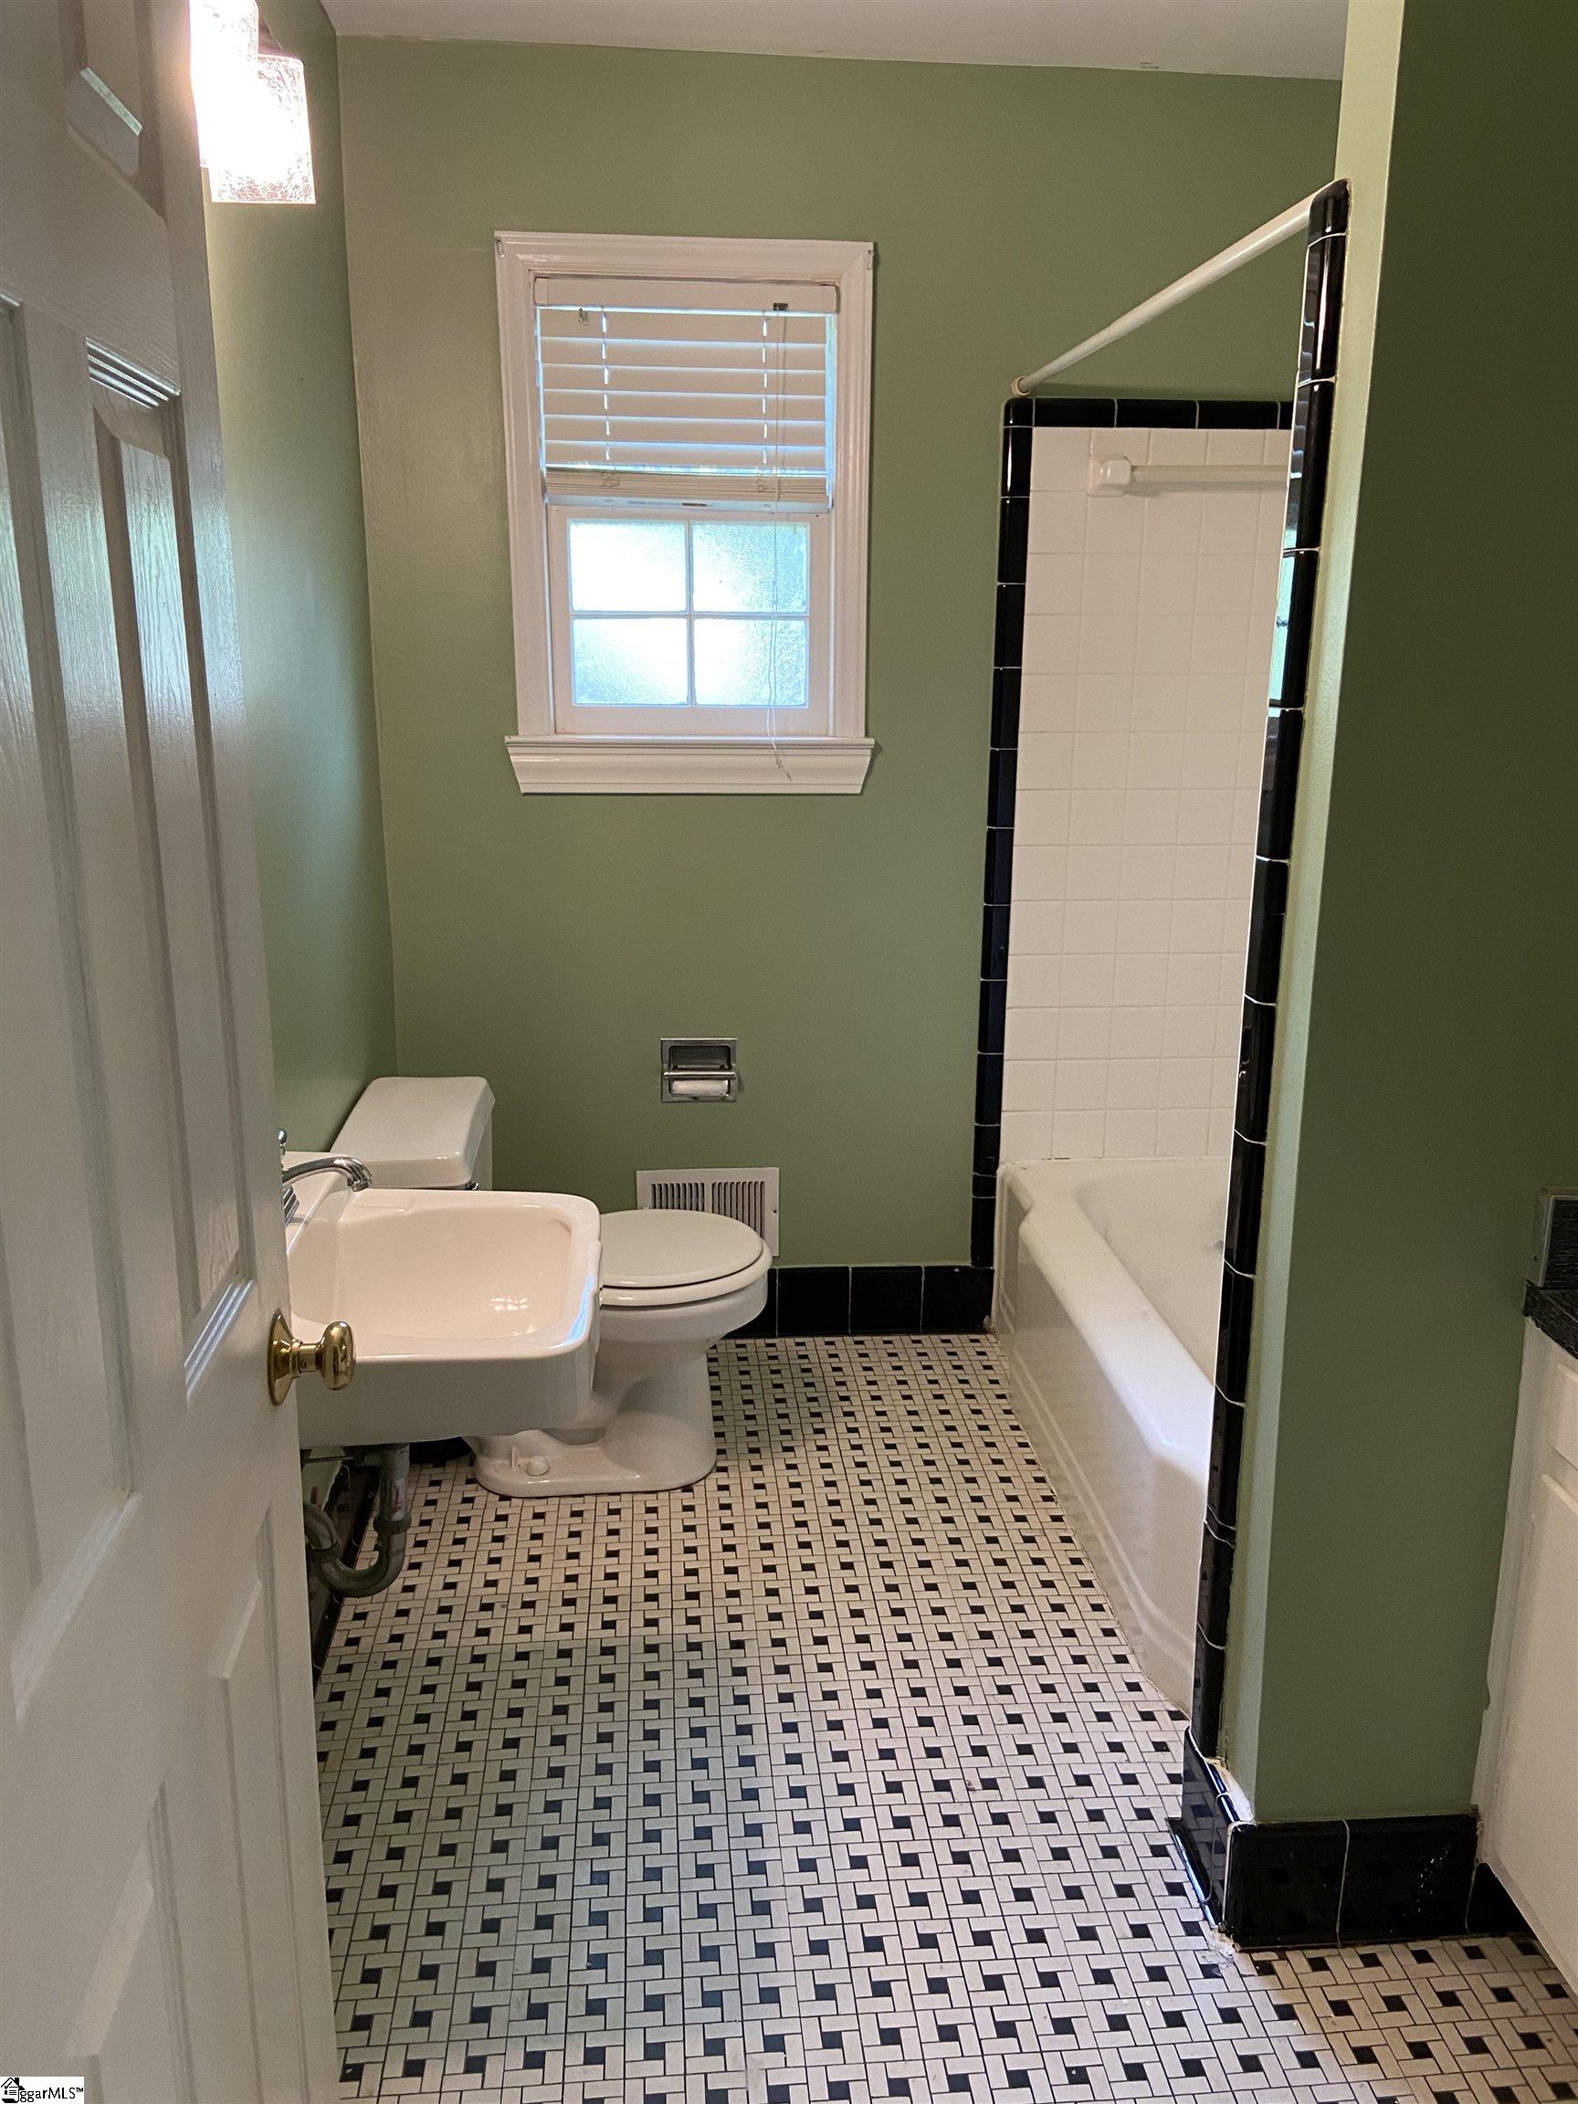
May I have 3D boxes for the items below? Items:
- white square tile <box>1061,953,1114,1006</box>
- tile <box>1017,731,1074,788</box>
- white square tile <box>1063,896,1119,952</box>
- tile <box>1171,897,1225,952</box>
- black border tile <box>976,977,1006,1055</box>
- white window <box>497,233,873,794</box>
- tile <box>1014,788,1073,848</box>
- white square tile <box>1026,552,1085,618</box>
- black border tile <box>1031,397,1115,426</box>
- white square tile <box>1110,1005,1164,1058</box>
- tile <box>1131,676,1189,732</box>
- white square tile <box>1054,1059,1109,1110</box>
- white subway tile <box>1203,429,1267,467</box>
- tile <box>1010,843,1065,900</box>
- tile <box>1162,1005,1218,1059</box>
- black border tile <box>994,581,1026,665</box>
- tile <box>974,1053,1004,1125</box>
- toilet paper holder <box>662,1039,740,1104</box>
[{"bbox_3d":[0.604,-0.144,3.191,0.108,0.108,0.010,-1,15,-4],"label":"white square tile"},{"bbox_3d":[0.496,-0.563,3.053,0.108,0.108,0.009,-1,15,-5],"label":"tile"},{"bbox_3d":[0.599,-0.247,3.134,0.107,0.107,0.009,-1,15,-5],"label":"white square tile"},{"bbox_3d":[0.815,-0.250,3.153,0.107,0.107,0.009,-1,15,-5],"label":"tile"},{"bbox_3d":[0.415,-0.070,3.208,0.050,0.151,0.012,-1,15,-4],"label":"black border tile"},{"bbox_3d":[-0.184,-0.980,2.949,0.690,0.975,0.100,-1,15,-5],"label":"white window"},{"bbox_3d":[0.497,-0.463,3.110,0.108,0.108,0.009,-1,15,-4],"label":"tile"},{"bbox_3d":[0.496,-0.873,2.952,0.107,0.107,0.009,-1,15,-5],"label":"white square tile"},{"bbox_3d":[0.535,-1.195,2.957,0.153,0.051,0.011,-1,15,-5],"label":"black border tile"},{"bbox_3d":[0.706,-0.039,3.201,0.107,0.107,0.009,-1,15,-5],"label":"white square tile"},{"bbox_3d":[0.711,-0.667,3.028,0.107,0.107,0.009,-1,15,-5],"label":"tile"},{"bbox_3d":[0.598,0.068,3.229,0.108,0.108,0.009,-1,15,-5],"label":"white square tile"},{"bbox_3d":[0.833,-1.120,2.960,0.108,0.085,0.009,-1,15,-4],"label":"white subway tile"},{"bbox_3d":[0.496,-0.357,3.139,0.108,0.108,0.009,-1,15,-4],"label":"tile"},{"bbox_3d":[0.822,-0.042,3.249,0.108,0.108,0.009,-1,15,-4],"label":"tile"},{"bbox_3d":[0.425,-0.820,3.047,0.052,0.153,0.011,-1,15,-5],"label":"black border tile"},{"bbox_3d":[0.408,0.076,3.218,0.052,0.152,0.015,-1,15,-5],"label":"tile"},{"bbox_3d":[-0.180,0.034,3.194,0.153,0.137,0.080,0,15,-4],"label":"toilet paper holder"}]

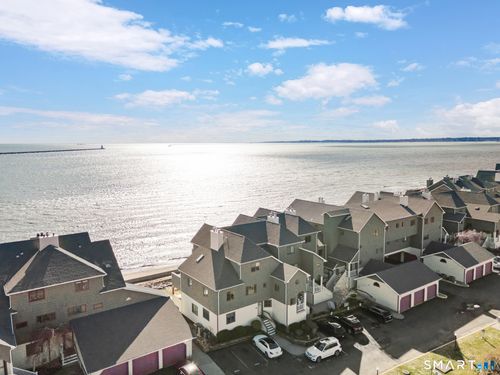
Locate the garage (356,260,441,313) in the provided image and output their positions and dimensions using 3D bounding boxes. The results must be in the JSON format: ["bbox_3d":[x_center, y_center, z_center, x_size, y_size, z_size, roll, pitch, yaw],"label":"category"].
[{"bbox_3d":[24.226,15.537,57.343,10.996,4.817,8.174,-5,9,-35],"label":"garage"}]

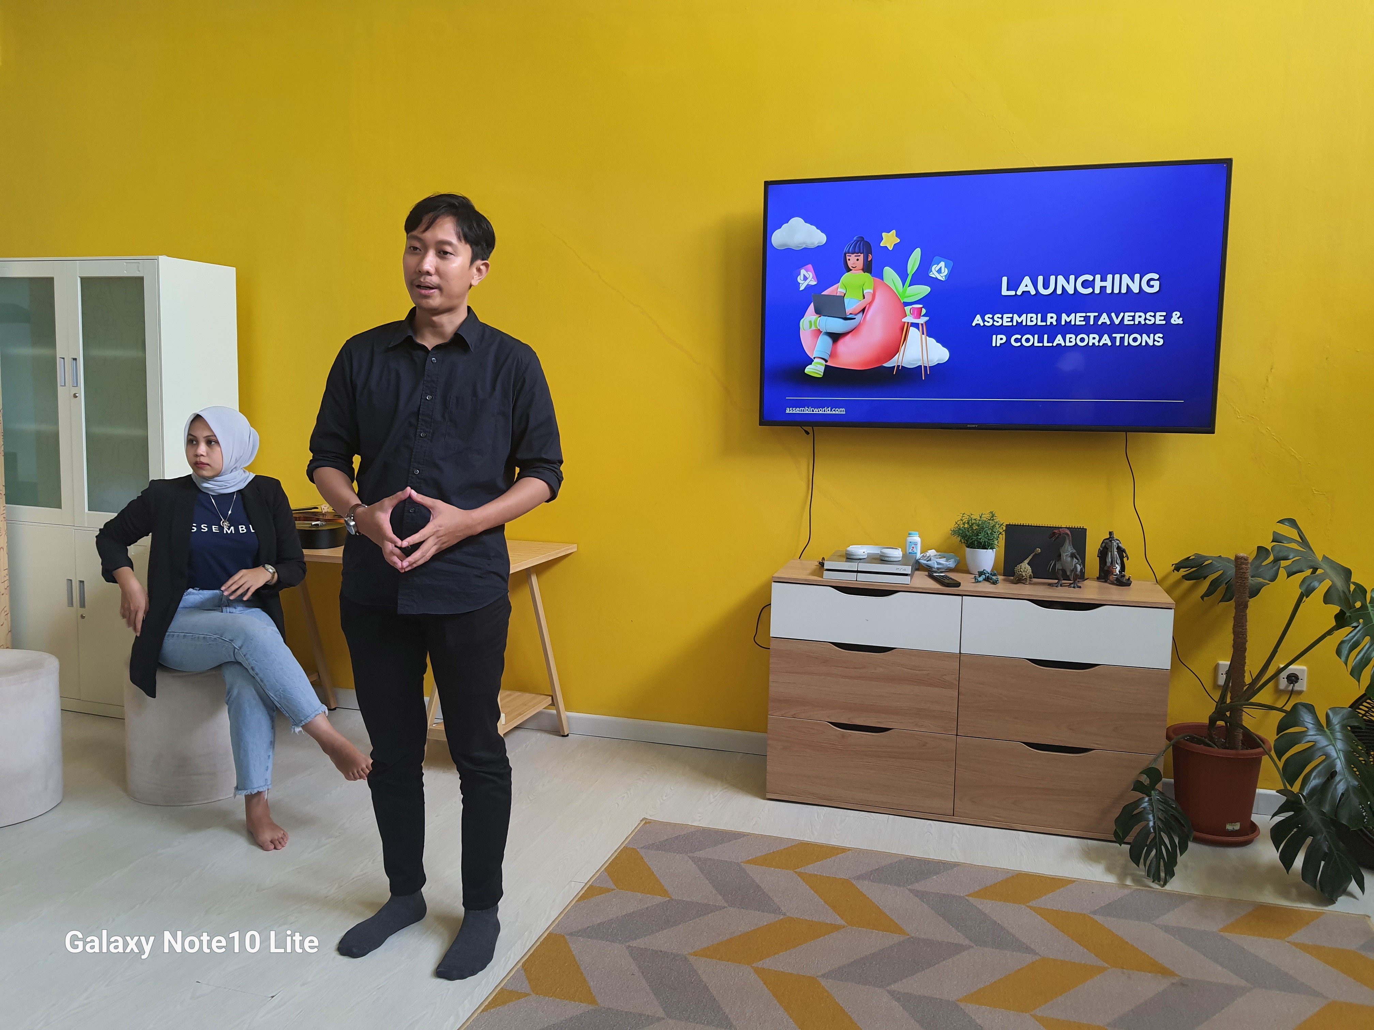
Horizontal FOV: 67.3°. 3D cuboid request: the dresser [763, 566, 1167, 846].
[{"bbox_3d":[0.899,0.582,3.401,1.200,0.748,0.356,3,8,17],"label":"dresser"}]

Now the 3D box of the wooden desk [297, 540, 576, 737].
[{"bbox_3d":[-1.191,0.492,3.923,1.420,0.757,0.580,3,8,17],"label":"wooden desk"}]

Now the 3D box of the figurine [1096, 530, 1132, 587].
[{"bbox_3d":[1.367,0.135,3.300,0.108,0.173,0.095,3,8,19],"label":"figurine"}]

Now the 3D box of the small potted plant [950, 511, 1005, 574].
[{"bbox_3d":[0.971,0.093,3.453,0.165,0.210,0.155,3,8,17],"label":"small potted plant"}]

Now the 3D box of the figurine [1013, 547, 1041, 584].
[{"bbox_3d":[1.087,0.163,3.311,0.075,0.110,0.115,6,9,35],"label":"figurine"}]

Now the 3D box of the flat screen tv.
[{"bbox_3d":[0.957,-0.694,3.381,1.433,0.825,0.060,3,8,17],"label":"flat screen tv"}]

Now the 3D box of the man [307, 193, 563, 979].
[{"bbox_3d":[-0.577,0.171,2.437,0.620,1.780,0.400,1,7,7],"label":"man"}]

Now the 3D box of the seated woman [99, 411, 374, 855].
[{"bbox_3d":[-1.420,0.309,3.242,0.700,1.287,0.720,-3,8,-24],"label":"seated woman"}]

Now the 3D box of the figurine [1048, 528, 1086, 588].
[{"bbox_3d":[1.212,0.132,3.281,0.110,0.181,0.175,7,10,40],"label":"figurine"}]

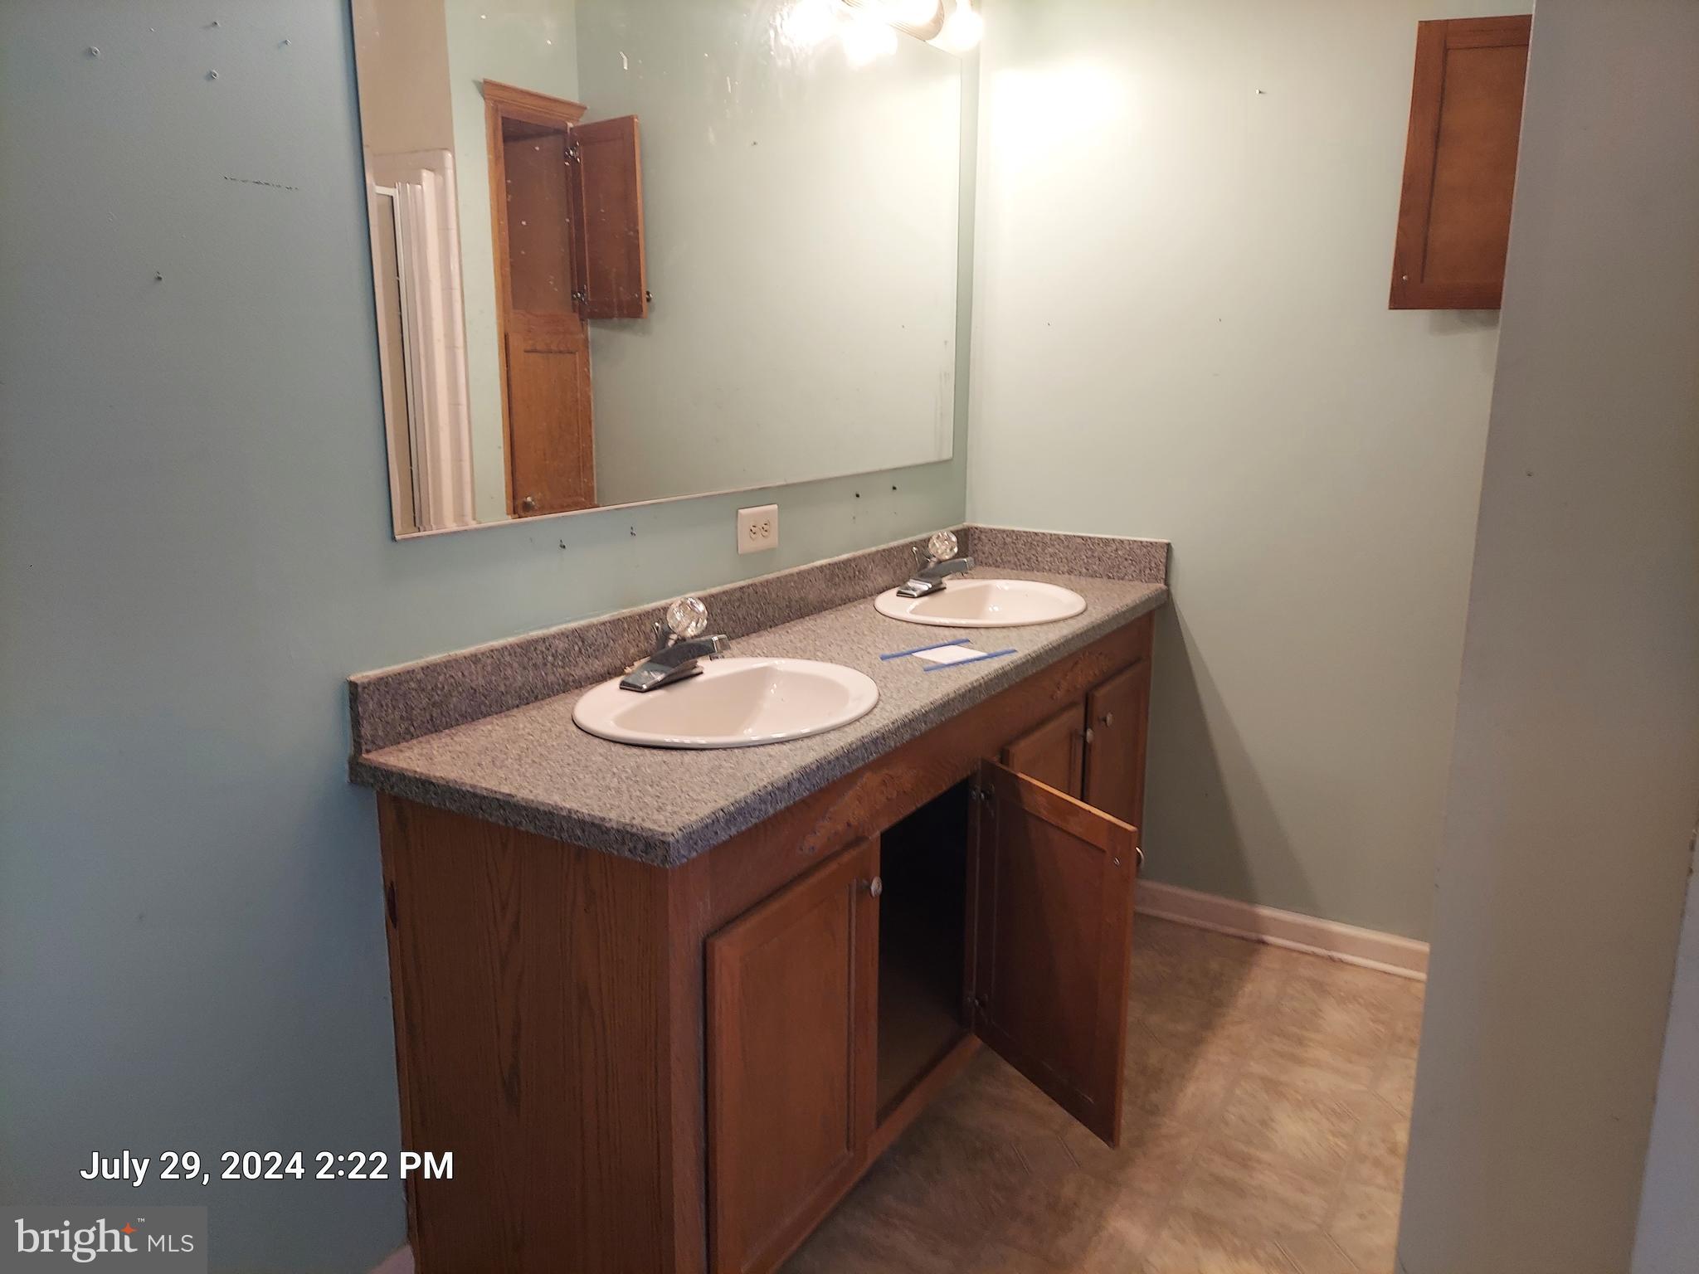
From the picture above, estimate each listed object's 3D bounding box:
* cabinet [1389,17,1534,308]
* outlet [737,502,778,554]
[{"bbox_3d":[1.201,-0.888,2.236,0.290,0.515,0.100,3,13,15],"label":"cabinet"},{"bbox_3d":[-0.162,-0.197,2.163,0.010,0.080,0.123,7,14,30],"label":"outlet"}]

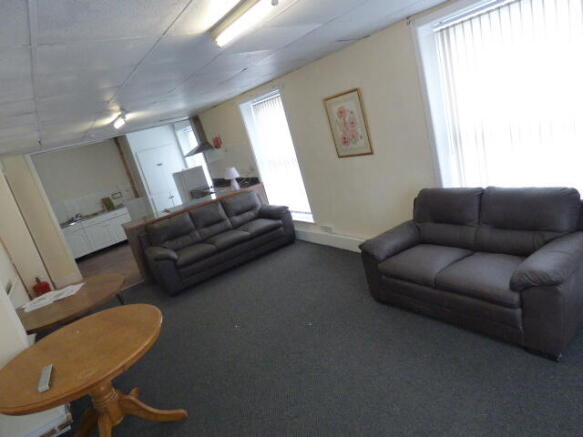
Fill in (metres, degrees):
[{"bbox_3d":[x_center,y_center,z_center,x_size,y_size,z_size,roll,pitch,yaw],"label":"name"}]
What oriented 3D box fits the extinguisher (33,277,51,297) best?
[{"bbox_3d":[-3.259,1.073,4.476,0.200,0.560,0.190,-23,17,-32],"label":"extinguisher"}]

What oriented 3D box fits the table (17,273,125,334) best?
[{"bbox_3d":[-1.939,1.098,3.137,1.010,0.750,1.010,-23,17,-32],"label":"table"}]

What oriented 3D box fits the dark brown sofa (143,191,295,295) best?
[{"bbox_3d":[-1.122,0.271,5.256,2.002,0.880,0.900,-22,16,-28],"label":"dark brown sofa"}]

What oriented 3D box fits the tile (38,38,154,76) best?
[{"bbox_3d":[-1.145,-0.919,1.928,0.590,0.020,0.590,-23,17,-32],"label":"tile"}]

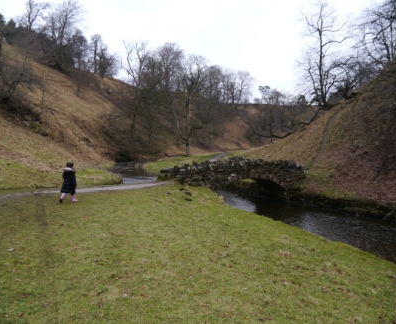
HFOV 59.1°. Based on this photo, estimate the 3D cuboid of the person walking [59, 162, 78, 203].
[{"bbox_3d":[-3.930,0.620,10.600,0.450,1.220,0.400,-1,2,-42],"label":"person walking"}]

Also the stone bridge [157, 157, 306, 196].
[{"bbox_3d":[1.890,0.790,18.200,7.600,2.130,2.400,-1,2,-25],"label":"stone bridge"}]

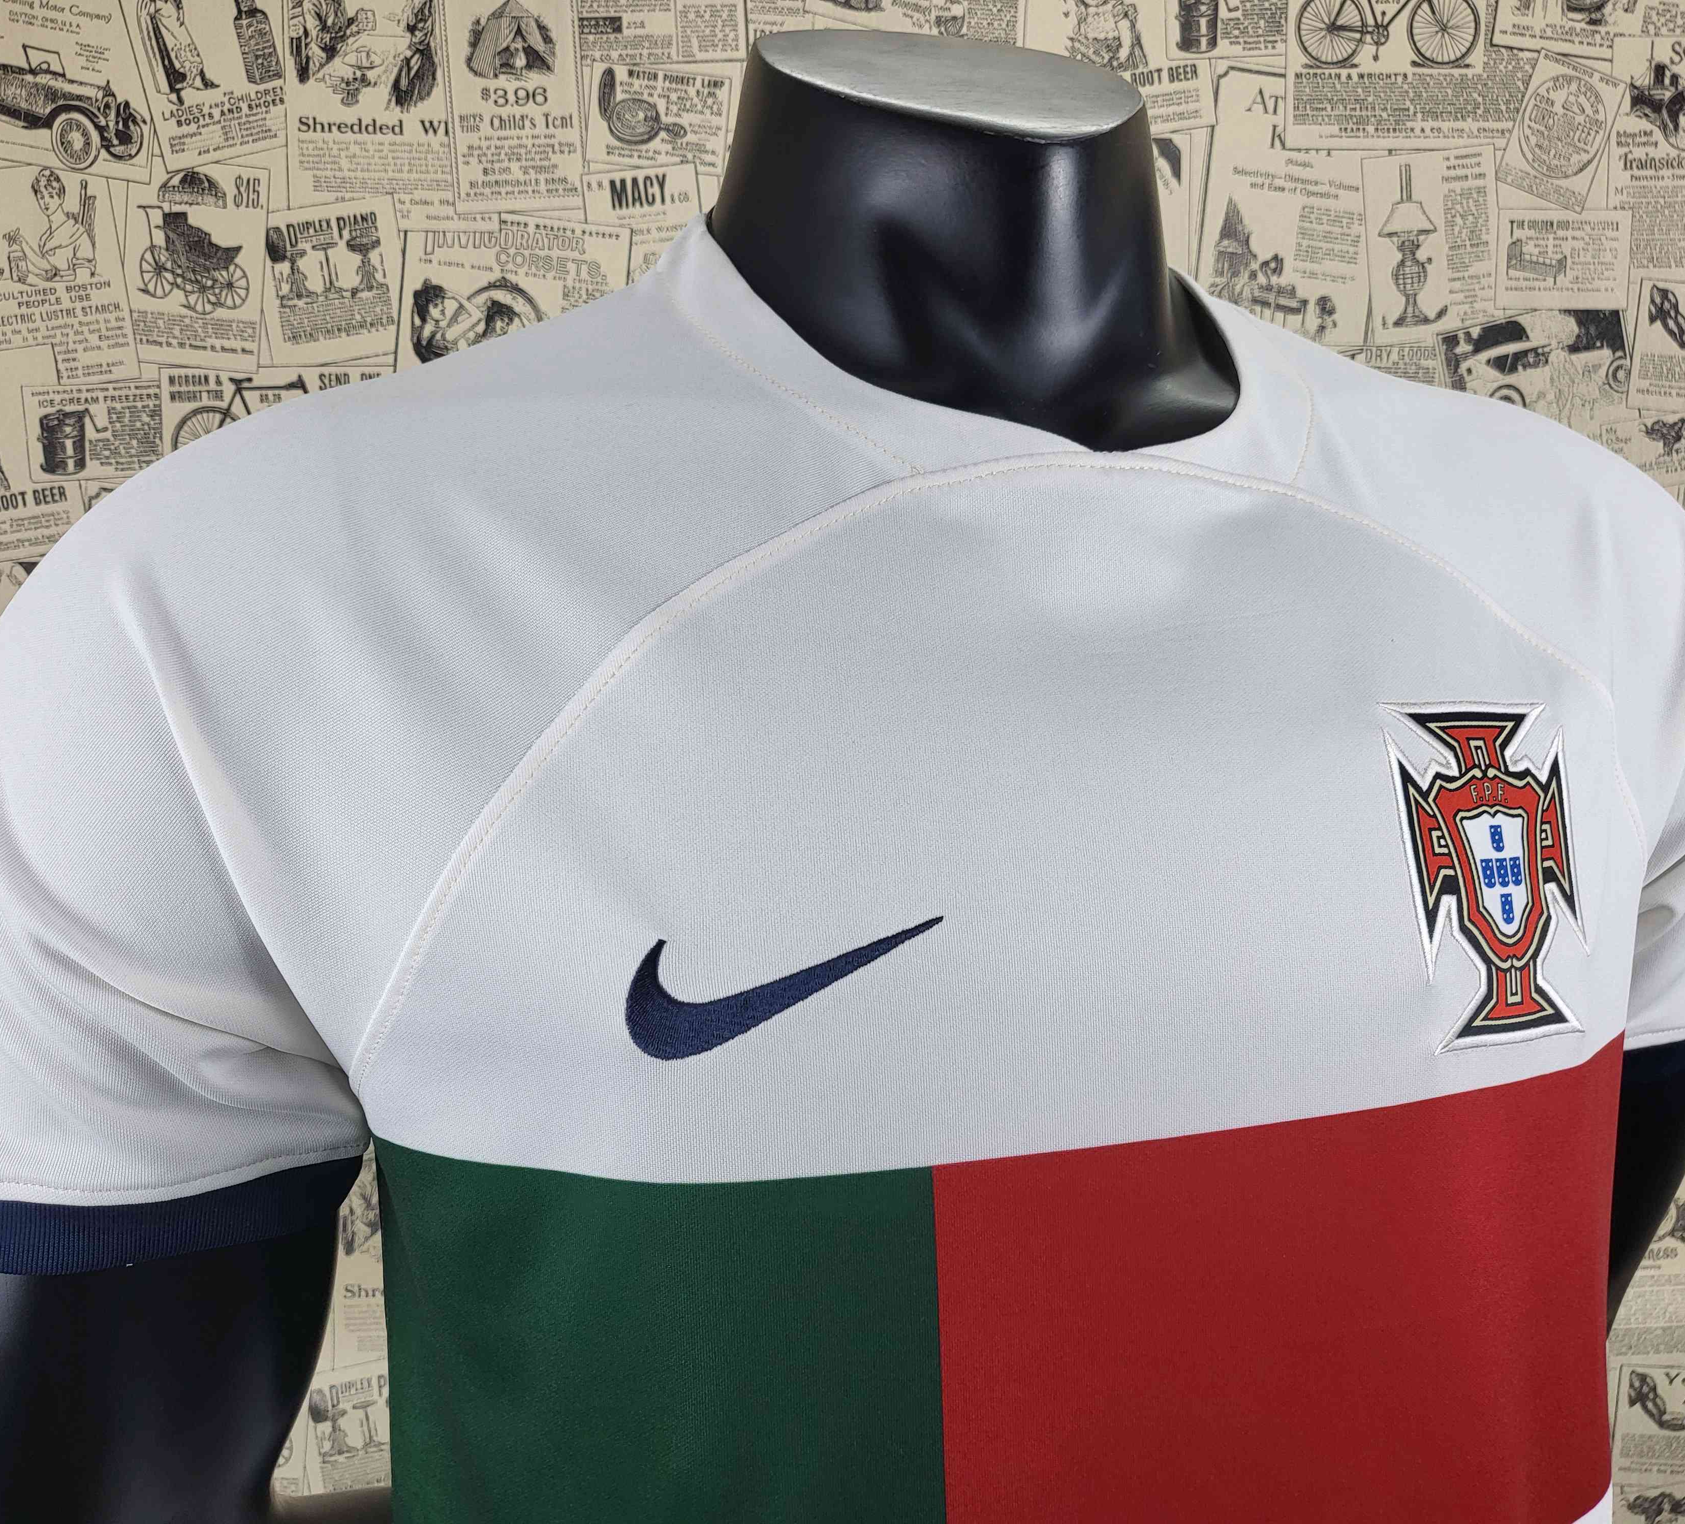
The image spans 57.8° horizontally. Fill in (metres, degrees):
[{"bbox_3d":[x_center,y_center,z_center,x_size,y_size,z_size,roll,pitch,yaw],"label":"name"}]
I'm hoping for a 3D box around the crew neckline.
[{"bbox_3d":[0.034,-0.110,0.411,0.183,0.090,0.150,-2,4,-18],"label":"crew neckline"}]

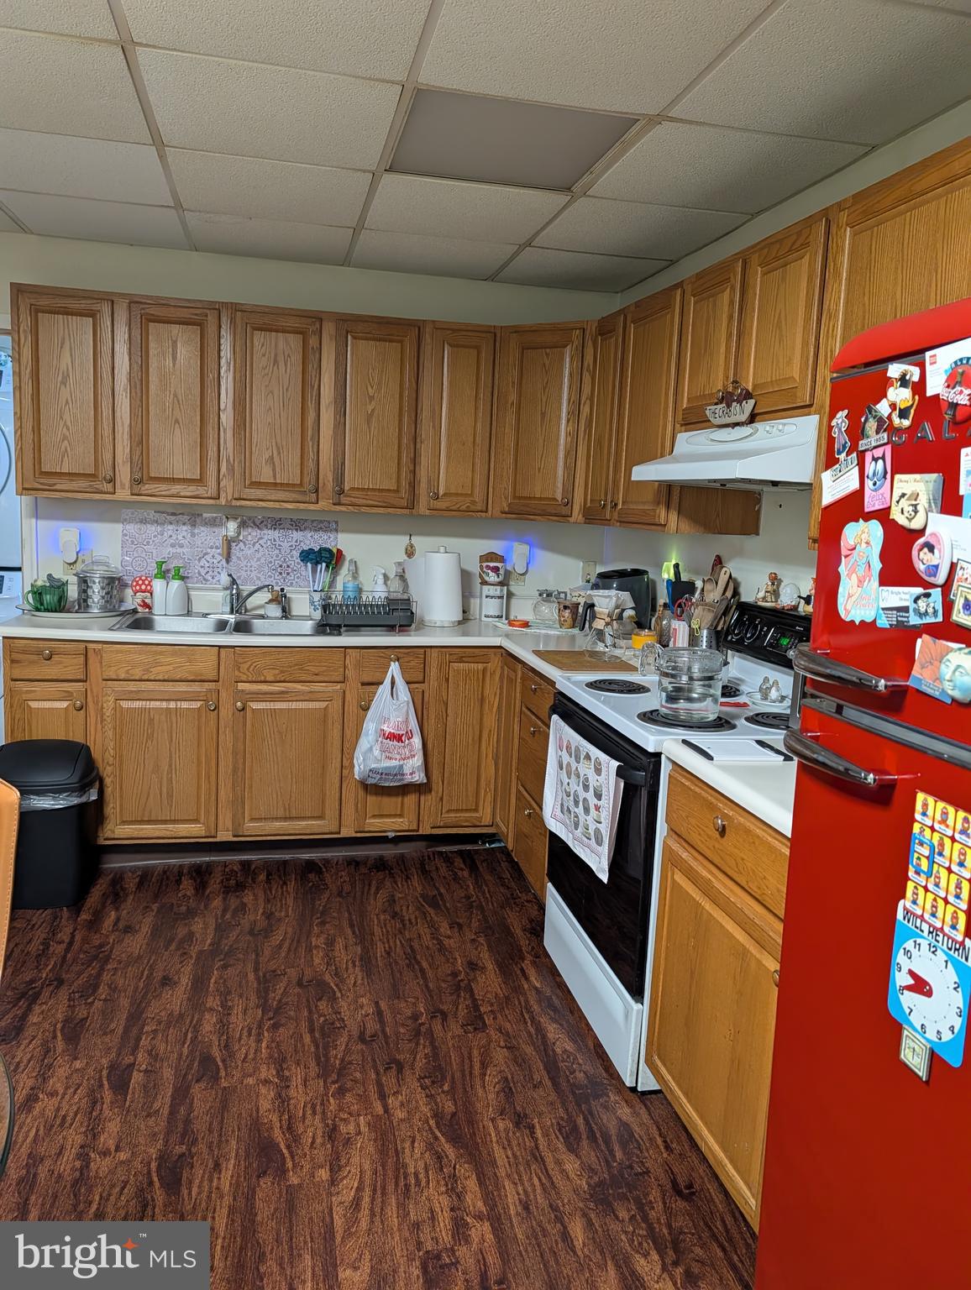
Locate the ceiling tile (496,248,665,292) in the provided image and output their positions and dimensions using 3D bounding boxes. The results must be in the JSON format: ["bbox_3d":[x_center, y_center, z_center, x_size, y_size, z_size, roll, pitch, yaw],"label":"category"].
[{"bbox_3d":[0.390,-1.575,3.763,0.590,0.018,0.580,0,10,-13],"label":"ceiling tile"}]

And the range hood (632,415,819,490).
[{"bbox_3d":[0.734,-0.507,2.413,0.485,0.155,0.755,0,10,-13],"label":"range hood"}]

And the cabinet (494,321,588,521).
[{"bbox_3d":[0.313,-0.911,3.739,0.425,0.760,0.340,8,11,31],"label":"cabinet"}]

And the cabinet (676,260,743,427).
[{"bbox_3d":[0.791,-0.844,2.593,0.310,0.416,0.355,0,10,-13],"label":"cabinet"}]

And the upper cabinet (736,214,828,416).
[{"bbox_3d":[0.874,-0.783,2.245,0.310,0.416,0.370,0,10,-13],"label":"upper cabinet"}]

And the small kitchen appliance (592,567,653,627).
[{"bbox_3d":[0.527,-0.137,3.481,0.270,0.255,0.190,-7,14,-44],"label":"small kitchen appliance"}]

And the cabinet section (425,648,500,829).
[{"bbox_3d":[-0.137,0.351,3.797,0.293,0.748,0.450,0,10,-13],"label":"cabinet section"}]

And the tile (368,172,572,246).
[{"bbox_3d":[-0.081,-1.451,2.988,0.605,0.020,0.600,0,10,-13],"label":"tile"}]

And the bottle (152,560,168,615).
[{"bbox_3d":[-1.382,-0.244,3.800,0.065,0.234,0.060,3,9,6],"label":"bottle"}]

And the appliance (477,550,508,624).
[{"bbox_3d":[0.021,-0.265,4.005,0.133,0.311,0.120,0,10,-13],"label":"appliance"}]

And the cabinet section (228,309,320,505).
[{"bbox_3d":[-0.863,-0.956,3.692,0.342,0.751,0.325,0,10,-13],"label":"cabinet section"}]

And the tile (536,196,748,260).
[{"bbox_3d":[0.510,-1.449,3.128,0.593,0.020,0.600,0,10,-13],"label":"tile"}]

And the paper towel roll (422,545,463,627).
[{"bbox_3d":[-0.186,-0.257,3.837,0.163,0.334,0.163,2,9,0],"label":"paper towel roll"}]

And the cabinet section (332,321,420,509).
[{"bbox_3d":[-0.474,-0.935,3.715,0.342,0.739,0.320,0,10,-13],"label":"cabinet section"}]

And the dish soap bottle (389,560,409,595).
[{"bbox_3d":[-0.390,-0.266,4.030,0.080,0.221,0.080,0,10,-13],"label":"dish soap bottle"}]

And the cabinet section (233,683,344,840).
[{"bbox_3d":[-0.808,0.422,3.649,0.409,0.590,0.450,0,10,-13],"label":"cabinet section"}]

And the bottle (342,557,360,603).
[{"bbox_3d":[-0.572,-0.244,3.817,0.068,0.256,0.068,0,10,-13],"label":"bottle"}]

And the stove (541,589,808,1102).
[{"bbox_3d":[0.604,0.494,2.636,0.665,1.179,0.770,0,10,-13],"label":"stove"}]

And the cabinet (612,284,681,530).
[{"bbox_3d":[0.678,-0.763,2.979,0.335,0.750,0.450,0,10,-13],"label":"cabinet"}]

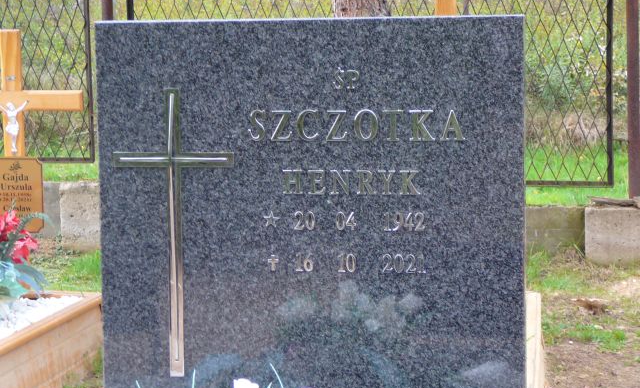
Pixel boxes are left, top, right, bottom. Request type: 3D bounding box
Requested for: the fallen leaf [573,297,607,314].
[{"bbox_3d":[1.206,0.499,7.200,0.150,0.060,0.110,-1,5,0],"label":"fallen leaf"}]

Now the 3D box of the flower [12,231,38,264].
[{"bbox_3d":[-1.062,0.193,5.800,0.094,0.120,0.095,-2,5,-14],"label":"flower"}]

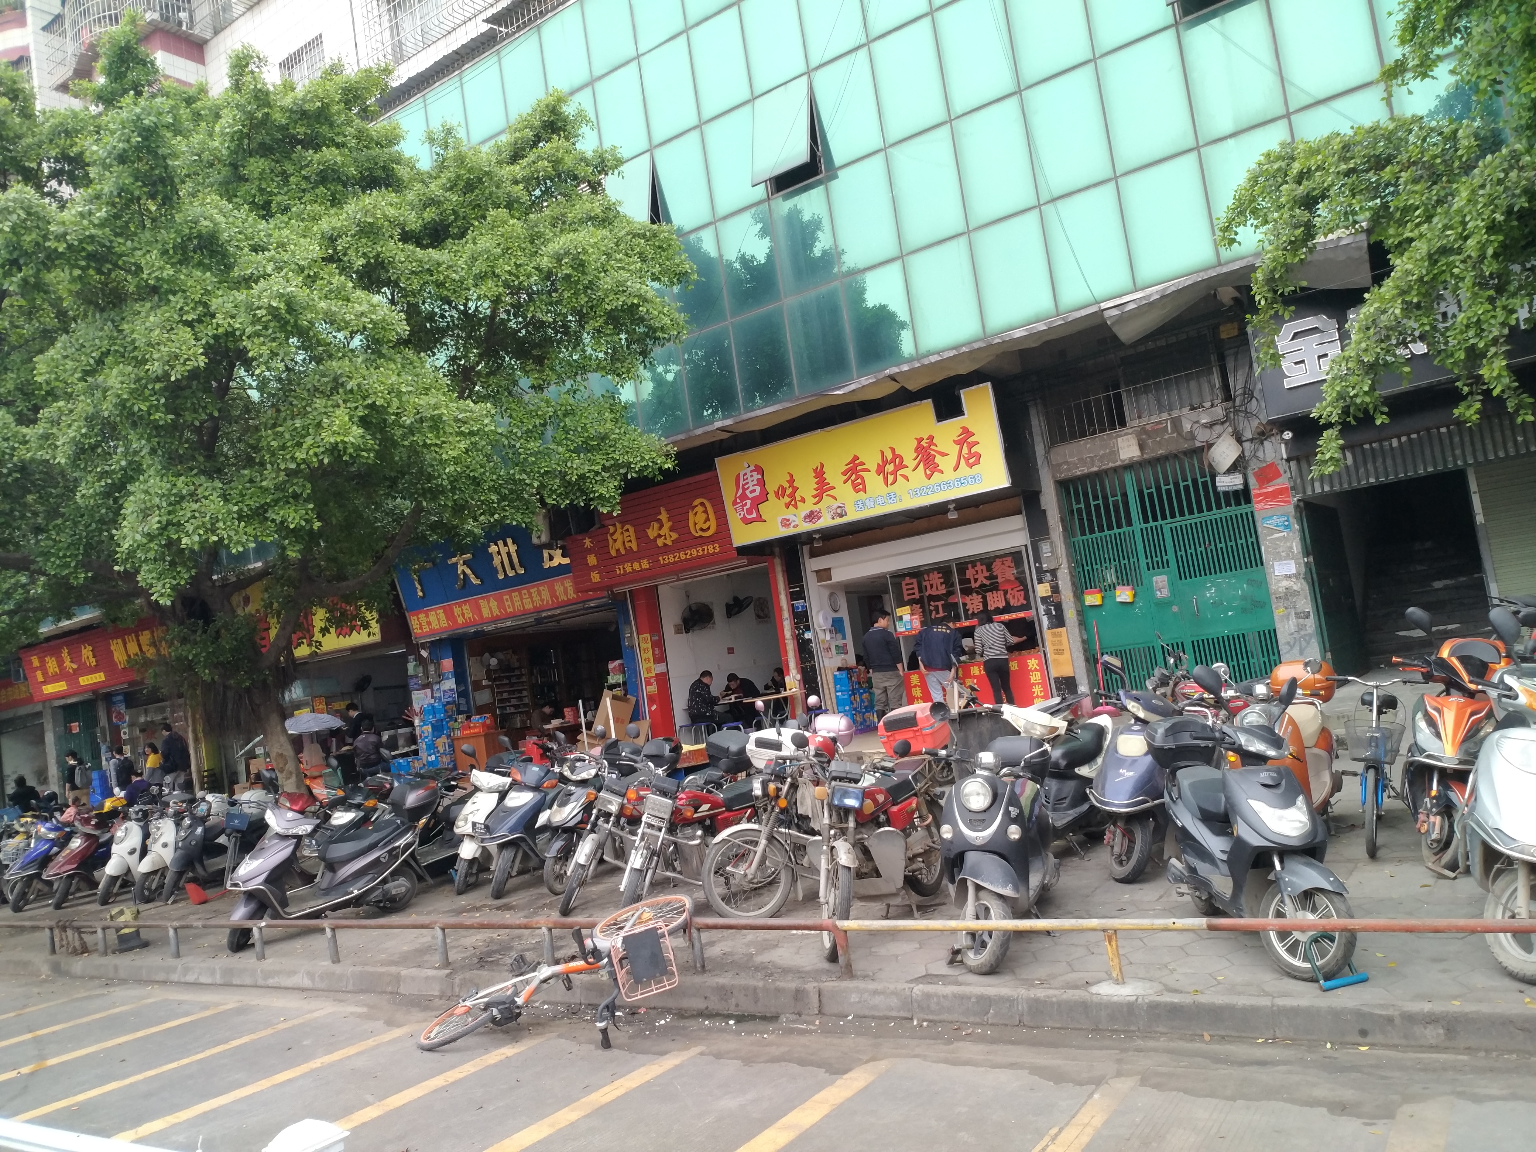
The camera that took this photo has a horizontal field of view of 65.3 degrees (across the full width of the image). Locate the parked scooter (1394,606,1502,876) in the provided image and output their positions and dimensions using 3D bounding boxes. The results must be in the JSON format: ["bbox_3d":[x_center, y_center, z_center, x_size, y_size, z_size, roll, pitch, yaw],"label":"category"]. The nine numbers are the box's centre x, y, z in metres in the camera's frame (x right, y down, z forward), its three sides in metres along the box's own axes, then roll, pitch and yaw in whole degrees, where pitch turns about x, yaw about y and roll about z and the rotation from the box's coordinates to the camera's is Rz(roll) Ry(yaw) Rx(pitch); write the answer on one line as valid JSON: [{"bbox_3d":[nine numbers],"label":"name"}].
[{"bbox_3d":[3.850,0.830,6.517,0.720,1.260,1.800,-12,-6,35],"label":"parked scooter"}]

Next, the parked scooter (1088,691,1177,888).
[{"bbox_3d":[2.484,1.175,7.471,0.700,1.140,1.750,-12,-6,32],"label":"parked scooter"}]

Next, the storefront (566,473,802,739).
[{"bbox_3d":[-1.346,0.669,20.113,4.382,4.339,1.000,-12,-6,35],"label":"storefront"}]

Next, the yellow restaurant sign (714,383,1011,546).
[{"bbox_3d":[1.220,-1.480,16.893,4.560,1.370,0.160,-12,-6,35],"label":"yellow restaurant sign"}]

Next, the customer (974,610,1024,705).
[{"bbox_3d":[3.264,1.233,16.640,0.550,1.500,0.500,-11,-5,28],"label":"customer"}]

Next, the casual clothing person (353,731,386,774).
[{"bbox_3d":[-5.901,2.783,17.848,0.550,1.300,0.800,-9,-5,0],"label":"casual clothing person"}]

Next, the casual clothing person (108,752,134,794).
[{"bbox_3d":[-12.197,4.061,22.734,0.520,1.660,0.420,-4,-6,-45],"label":"casual clothing person"}]

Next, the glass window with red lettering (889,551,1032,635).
[{"bbox_3d":[2.683,0.241,16.920,2.150,0.910,0.060,-12,-6,35],"label":"glass window with red lettering"}]

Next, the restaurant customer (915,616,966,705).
[{"bbox_3d":[2.502,1.340,17.040,0.620,1.520,0.550,-11,-5,27],"label":"restaurant customer"}]

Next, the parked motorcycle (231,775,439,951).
[{"bbox_3d":[-3.623,2.327,9.902,1.800,1.160,0.680,-6,-5,-33],"label":"parked motorcycle"}]

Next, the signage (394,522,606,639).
[{"bbox_3d":[-5.015,0.002,22.355,5.388,1.724,0.250,-12,-6,35],"label":"signage"}]

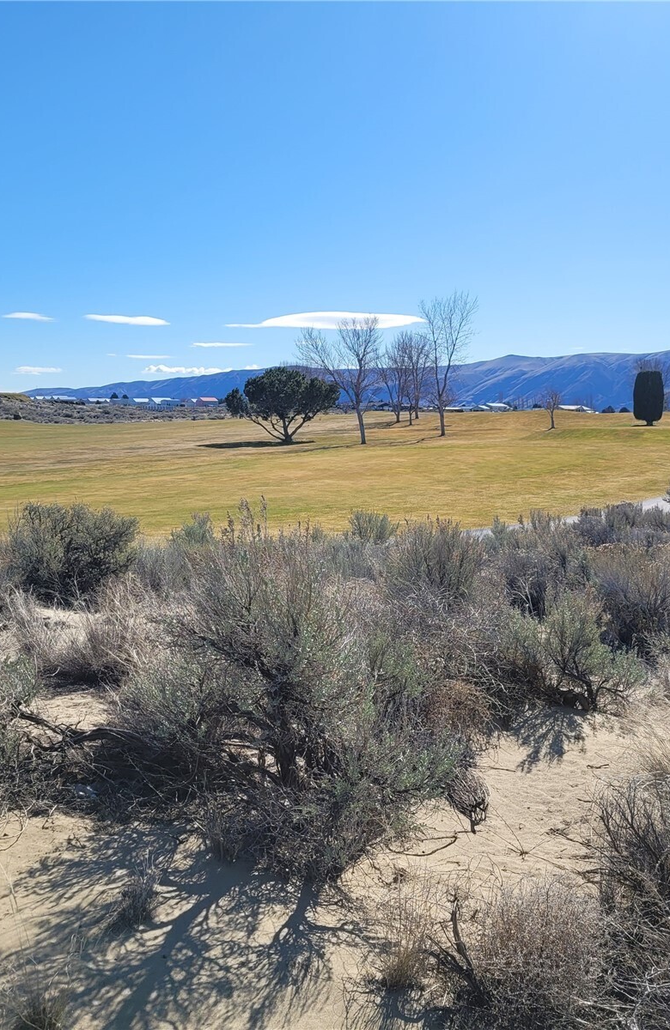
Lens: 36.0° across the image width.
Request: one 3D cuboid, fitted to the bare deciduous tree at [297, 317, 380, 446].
[{"bbox_3d":[0.250,-10.440,80.000,6.410,9.990,6.410,0,6,0],"label":"bare deciduous tree"}]

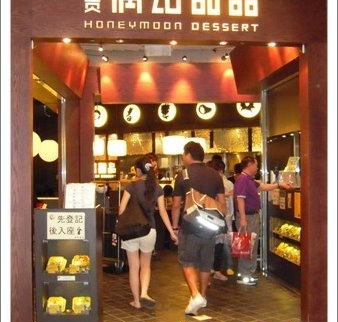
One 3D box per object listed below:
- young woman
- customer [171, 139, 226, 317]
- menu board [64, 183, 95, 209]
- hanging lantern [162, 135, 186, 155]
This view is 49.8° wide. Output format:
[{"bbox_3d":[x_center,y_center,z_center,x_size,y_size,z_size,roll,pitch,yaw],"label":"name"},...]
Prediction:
[{"bbox_3d":[-0.224,0.735,3.820,0.580,1.590,0.400,0,0,0],"label":"young woman"},{"bbox_3d":[0.304,0.670,3.750,0.540,1.720,0.450,0,0,-7],"label":"customer"},{"bbox_3d":[-0.727,0.290,3.020,0.250,0.215,0.050,0,0,-3],"label":"menu board"},{"bbox_3d":[0.105,-0.297,6.800,0.450,0.350,0.450,0,0,0],"label":"hanging lantern"}]

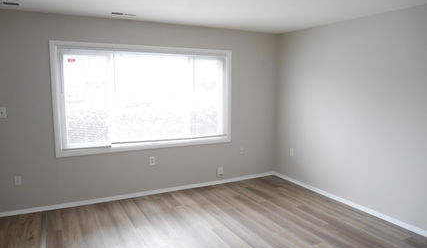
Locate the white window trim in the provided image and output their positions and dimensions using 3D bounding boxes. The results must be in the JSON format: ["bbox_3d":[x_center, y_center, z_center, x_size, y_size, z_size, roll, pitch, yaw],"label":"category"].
[{"bbox_3d":[-0.853,-0.360,4.149,2.550,1.450,0.100,-3,8,-27],"label":"white window trim"}]

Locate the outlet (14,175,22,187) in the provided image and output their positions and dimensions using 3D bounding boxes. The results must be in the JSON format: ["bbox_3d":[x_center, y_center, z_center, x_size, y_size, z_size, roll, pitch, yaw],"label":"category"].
[{"bbox_3d":[-2.310,0.675,3.510,0.072,0.116,0.012,-3,8,-27],"label":"outlet"}]

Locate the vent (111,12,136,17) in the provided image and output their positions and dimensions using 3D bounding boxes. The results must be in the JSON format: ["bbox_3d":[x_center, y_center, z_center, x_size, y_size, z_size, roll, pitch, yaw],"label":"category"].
[{"bbox_3d":[-1.079,-1.320,3.572,0.310,0.020,0.120,-3,8,-27],"label":"vent"}]

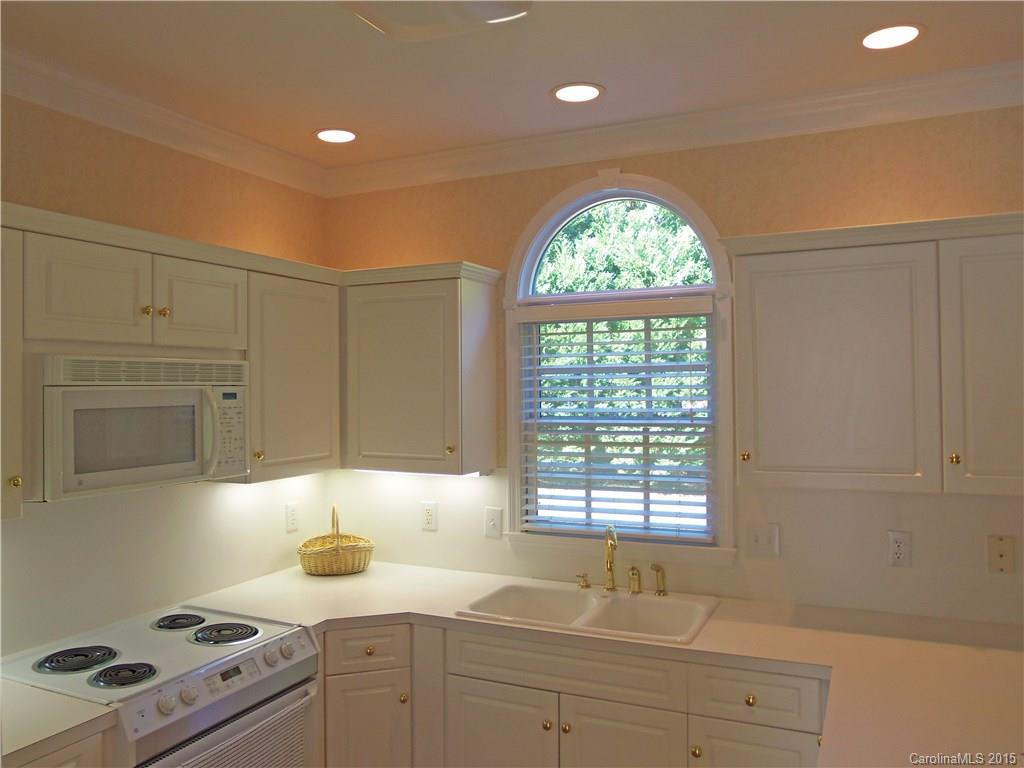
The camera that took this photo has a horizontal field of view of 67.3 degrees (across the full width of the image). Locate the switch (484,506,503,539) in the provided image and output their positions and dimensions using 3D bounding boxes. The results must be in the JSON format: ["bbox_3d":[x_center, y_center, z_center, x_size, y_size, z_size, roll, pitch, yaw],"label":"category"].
[{"bbox_3d":[-0.081,0.604,3.333,0.077,0.121,0.015,-1,0,25],"label":"switch"}]

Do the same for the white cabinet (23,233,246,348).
[{"bbox_3d":[-1.279,-0.262,2.494,0.321,0.293,0.821,-1,0,25],"label":"white cabinet"}]

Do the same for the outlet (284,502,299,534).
[{"bbox_3d":[-0.990,0.608,3.477,0.010,0.119,0.075,-1,0,25],"label":"outlet"}]

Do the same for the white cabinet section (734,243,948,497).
[{"bbox_3d":[1.109,-0.048,2.648,0.617,0.786,0.320,-1,0,25],"label":"white cabinet section"}]

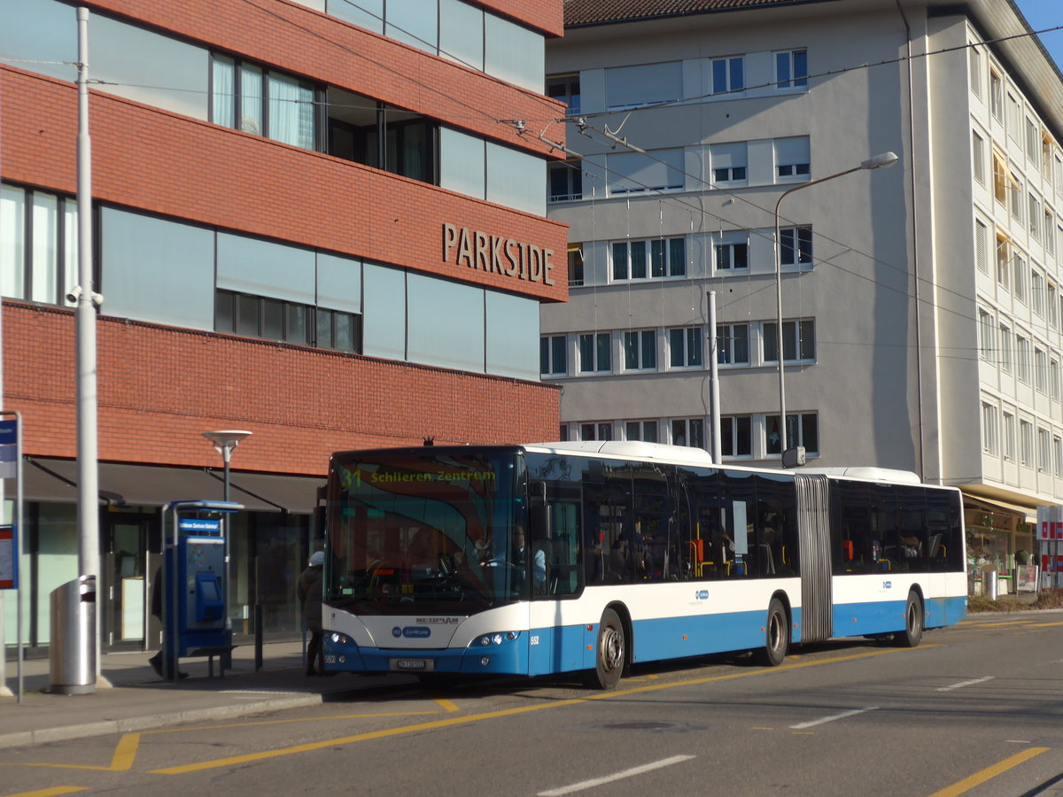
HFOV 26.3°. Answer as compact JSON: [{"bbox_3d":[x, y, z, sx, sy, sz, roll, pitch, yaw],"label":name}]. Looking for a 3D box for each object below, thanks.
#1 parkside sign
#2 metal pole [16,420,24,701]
[{"bbox_3d":[-0.640,-3.073,49.000,0.120,0.820,4.650,-4,-6,30],"label":"parkside sign"},{"bbox_3d":[-5.549,1.719,24.641,0.060,3.110,0.060,-1,-5,0],"label":"metal pole"}]

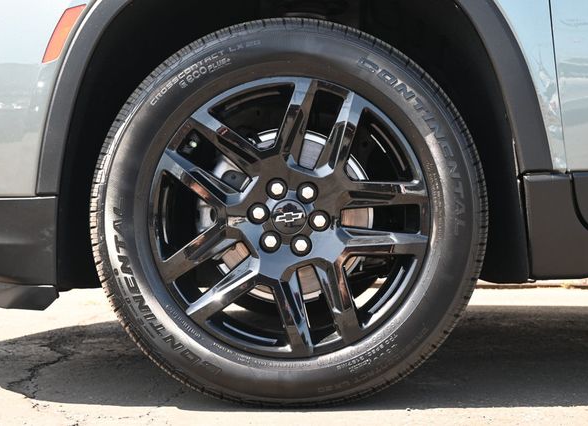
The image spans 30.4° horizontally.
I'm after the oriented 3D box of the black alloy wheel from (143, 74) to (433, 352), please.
[{"bbox_3d":[-0.009,0.009,2.180,0.543,0.543,0.215,0,0,0],"label":"black alloy wheel"}]

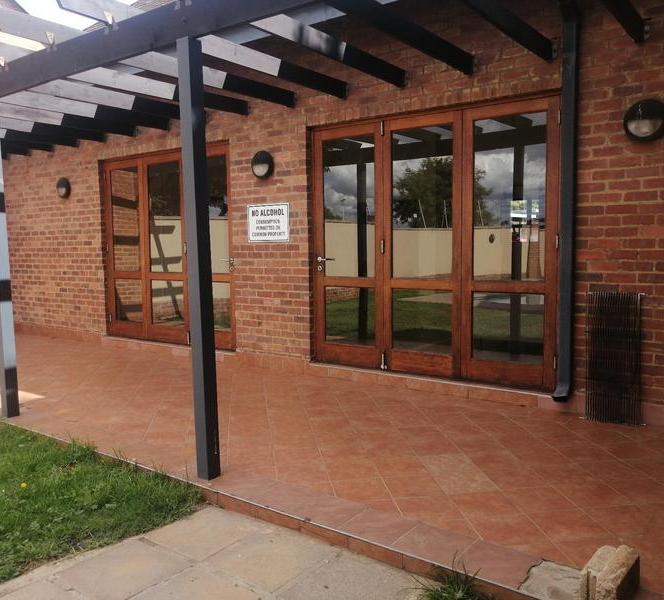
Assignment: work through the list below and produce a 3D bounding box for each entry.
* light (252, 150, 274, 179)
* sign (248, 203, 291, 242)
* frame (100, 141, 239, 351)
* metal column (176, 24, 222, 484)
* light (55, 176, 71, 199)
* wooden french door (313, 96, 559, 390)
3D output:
[{"bbox_3d":[-0.756,-1.452,6.673,0.295,0.295,0.090,3,7,36],"label":"light"},{"bbox_3d":[-0.702,-0.836,6.747,0.597,0.404,0.020,3,7,36],"label":"sign"},{"bbox_3d":[-2.082,-0.647,7.925,2.510,2.405,0.100,3,7,36],"label":"frame"},{"bbox_3d":[-0.791,-0.200,3.735,0.102,2.607,0.100,3,7,36],"label":"metal column"},{"bbox_3d":[-3.866,-1.615,8.947,0.295,0.295,0.090,3,7,36],"label":"light"},{"bbox_3d":[0.833,-0.482,5.794,2.515,2.449,0.100,3,7,36],"label":"wooden french door"}]

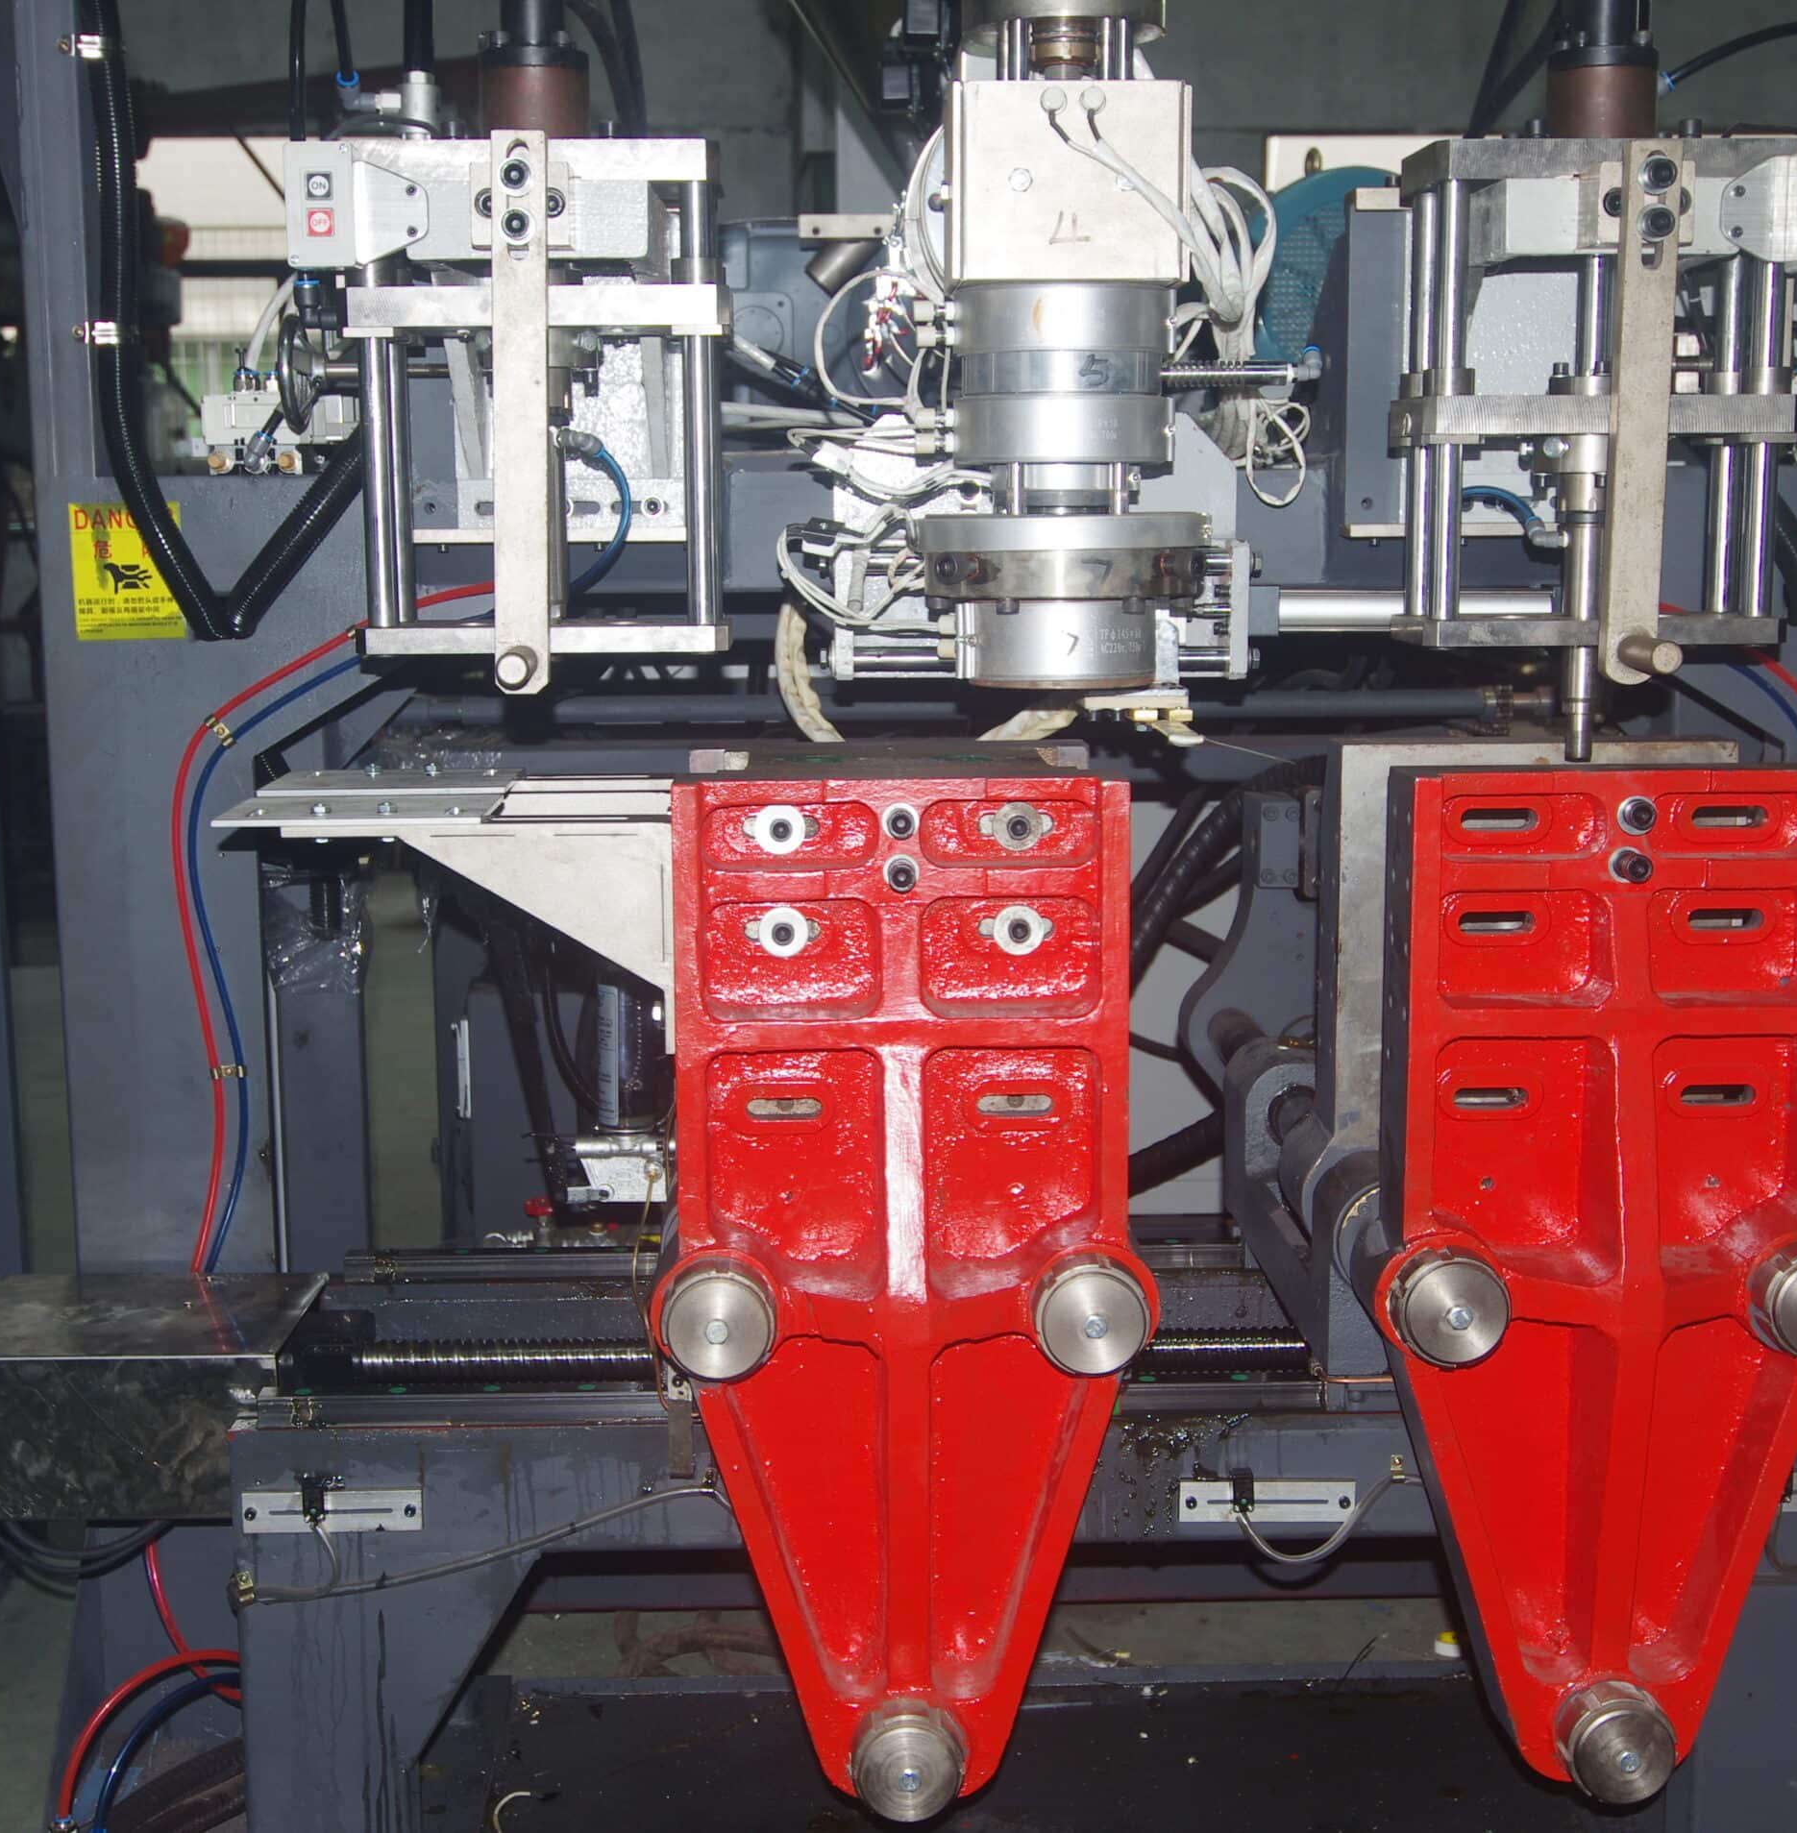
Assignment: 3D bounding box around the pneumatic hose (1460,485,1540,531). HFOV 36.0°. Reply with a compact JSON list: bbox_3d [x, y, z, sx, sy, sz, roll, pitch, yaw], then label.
[{"bbox_3d":[0.489,-0.332,2.240,0.065,0.036,0.025,-1,9,-2],"label":"pneumatic hose"}]

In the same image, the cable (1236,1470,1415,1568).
[{"bbox_3d":[0.363,0.513,2.349,0.152,0.087,0.030,-1,9,-2],"label":"cable"}]

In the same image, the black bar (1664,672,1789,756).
[{"bbox_3d":[0.806,-0.202,2.708,0.151,0.014,0.030,29,7,-6],"label":"black bar"}]

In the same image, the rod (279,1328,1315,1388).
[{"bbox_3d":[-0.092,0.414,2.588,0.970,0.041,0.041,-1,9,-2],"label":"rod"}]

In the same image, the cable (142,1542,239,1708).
[{"bbox_3d":[-0.670,0.672,2.623,0.090,0.162,0.035,-1,9,-2],"label":"cable"}]

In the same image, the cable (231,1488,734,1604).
[{"bbox_3d":[-0.350,0.533,2.342,0.414,0.107,0.020,-1,9,-2],"label":"cable"}]

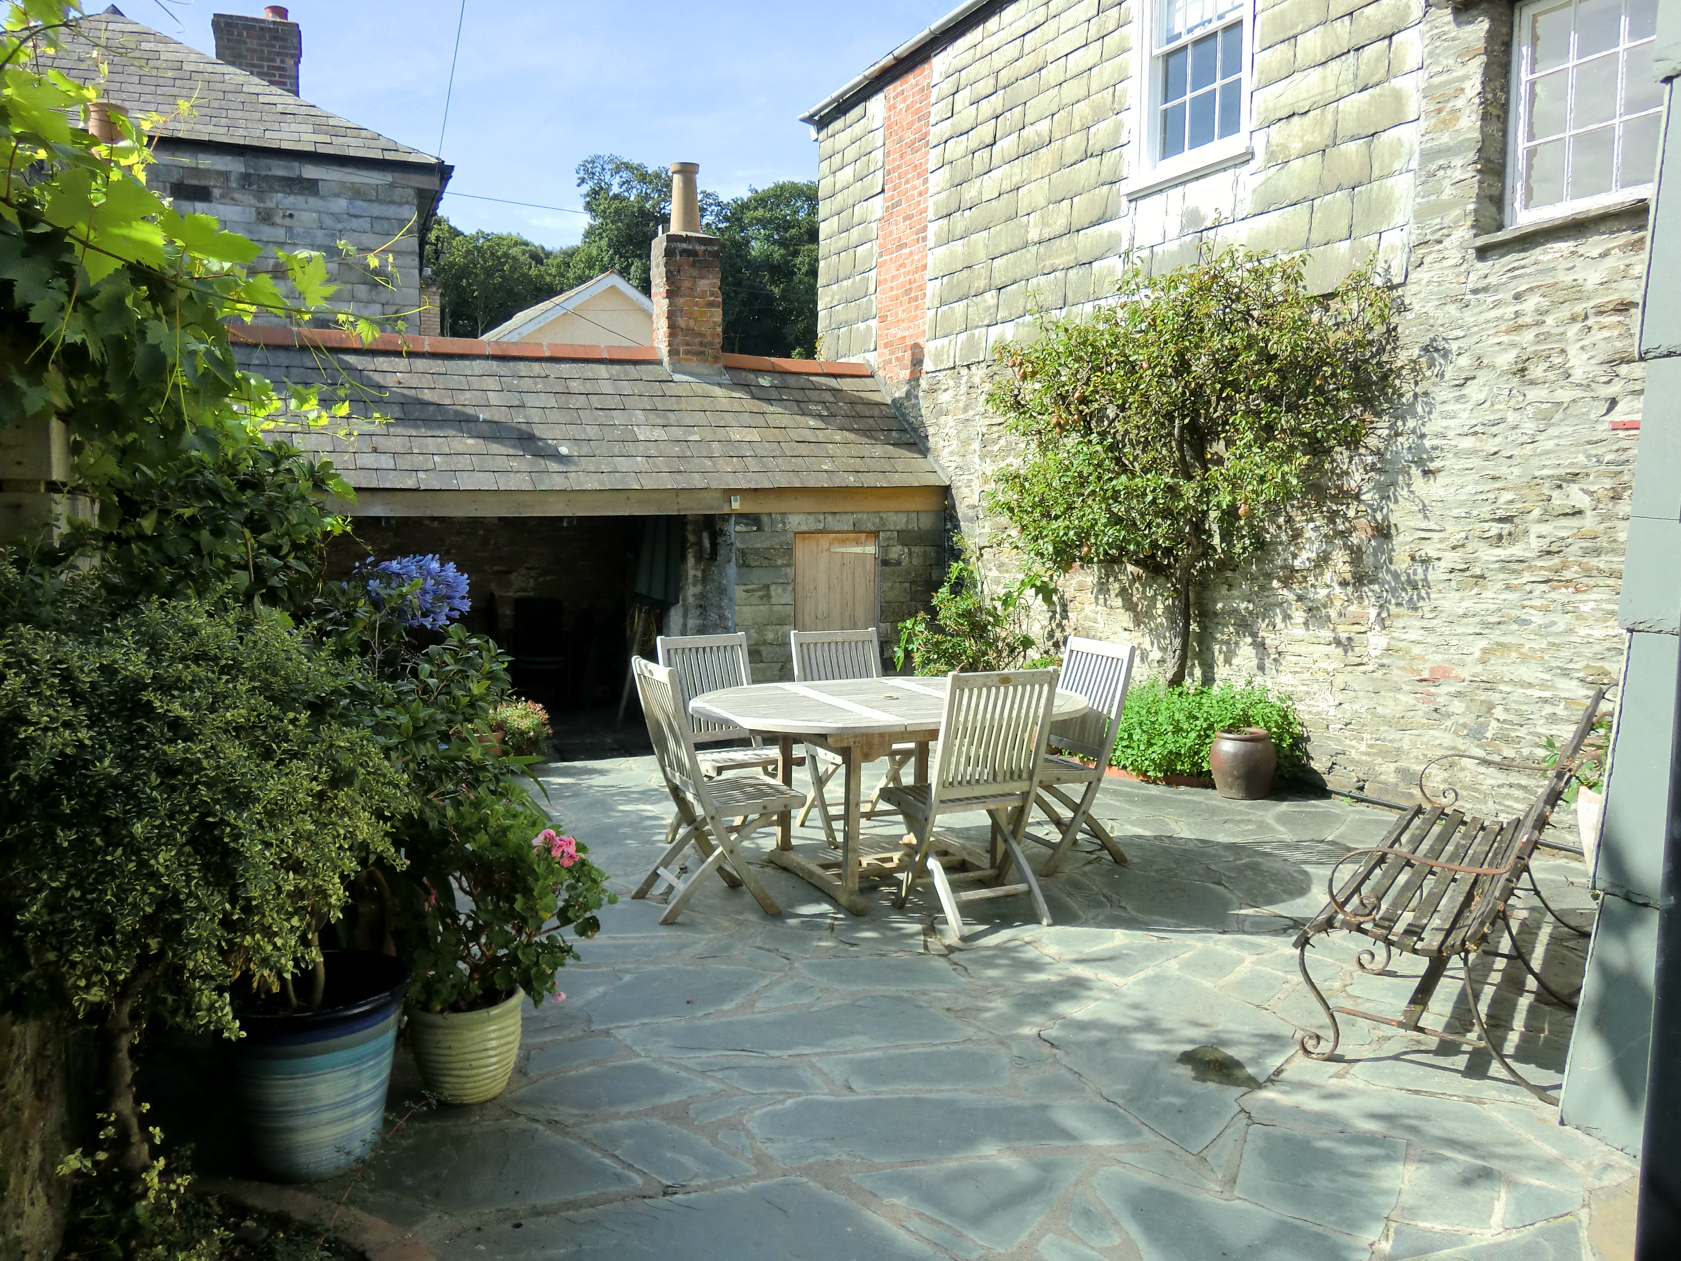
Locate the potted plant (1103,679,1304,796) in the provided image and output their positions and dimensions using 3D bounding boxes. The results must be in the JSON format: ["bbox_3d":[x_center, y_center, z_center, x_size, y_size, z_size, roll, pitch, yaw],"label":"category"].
[{"bbox_3d":[2.060,0.554,7.202,0.800,0.550,1.150,-2,6,-24],"label":"potted plant"}]

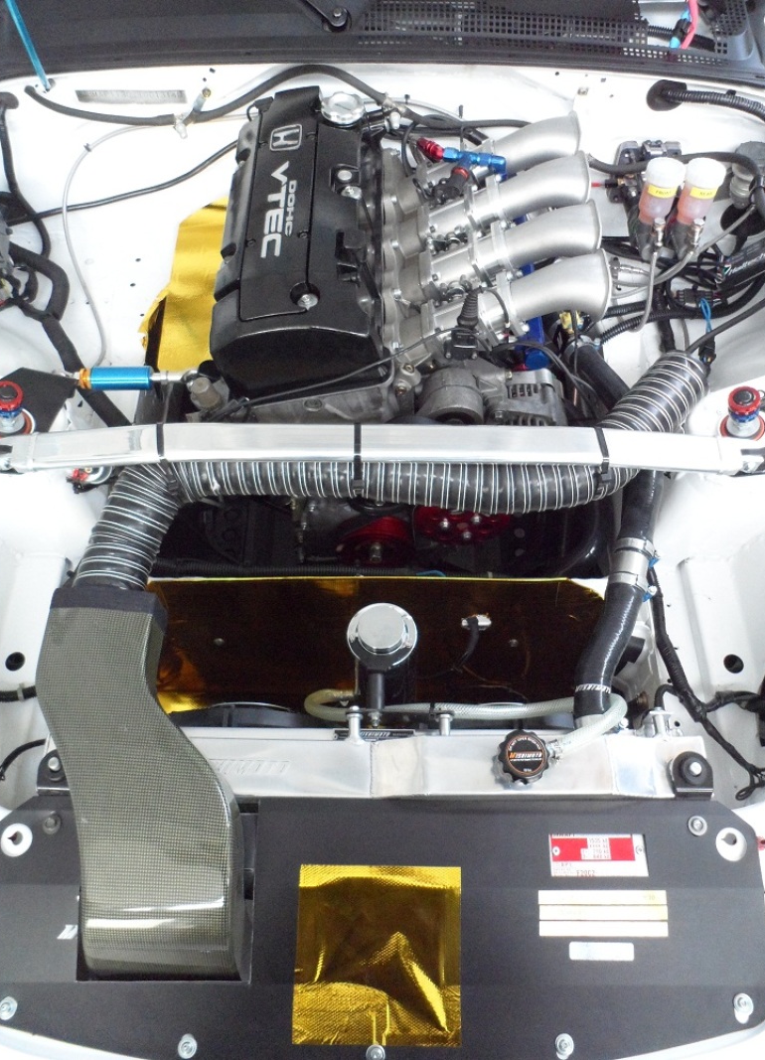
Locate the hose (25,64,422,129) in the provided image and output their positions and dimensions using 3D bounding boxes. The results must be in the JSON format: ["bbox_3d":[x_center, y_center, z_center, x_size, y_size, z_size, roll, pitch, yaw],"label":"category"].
[{"bbox_3d":[-0.227,-0.620,1.140,0.560,0.070,0.055,0,57,0],"label":"hose"}]

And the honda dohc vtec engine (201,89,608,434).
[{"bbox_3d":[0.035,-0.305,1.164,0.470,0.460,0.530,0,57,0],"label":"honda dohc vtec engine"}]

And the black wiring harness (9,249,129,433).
[{"bbox_3d":[-0.433,-0.266,1.100,0.145,0.150,0.200,0,57,0],"label":"black wiring harness"}]

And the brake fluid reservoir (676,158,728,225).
[{"bbox_3d":[0.435,-0.464,1.090,0.047,0.080,0.047,0,57,0],"label":"brake fluid reservoir"}]

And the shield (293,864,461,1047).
[{"bbox_3d":[-0.004,0.413,0.772,0.160,0.015,0.160,0,76,0],"label":"shield"}]

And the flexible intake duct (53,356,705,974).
[{"bbox_3d":[0.030,0.095,0.880,0.720,0.230,0.680,0,57,0],"label":"flexible intake duct"}]

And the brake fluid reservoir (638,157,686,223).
[{"bbox_3d":[0.382,-0.465,1.090,0.047,0.080,0.047,0,57,0],"label":"brake fluid reservoir"}]

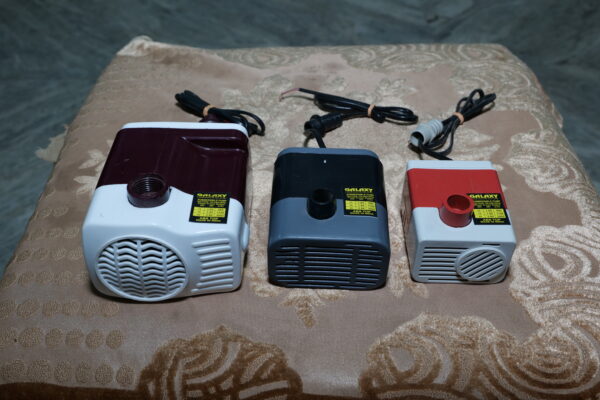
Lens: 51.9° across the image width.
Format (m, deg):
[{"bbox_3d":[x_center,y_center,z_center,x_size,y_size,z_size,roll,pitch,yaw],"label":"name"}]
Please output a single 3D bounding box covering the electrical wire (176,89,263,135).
[{"bbox_3d":[-0.077,-0.085,0.574,0.107,0.029,0.051,19,43,21],"label":"electrical wire"}]

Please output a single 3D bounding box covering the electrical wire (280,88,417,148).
[{"bbox_3d":[0.046,-0.077,0.571,0.135,0.023,0.084,5,40,6],"label":"electrical wire"}]

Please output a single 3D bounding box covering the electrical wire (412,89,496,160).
[{"bbox_3d":[0.145,-0.070,0.563,0.057,0.023,0.116,33,49,33],"label":"electrical wire"}]

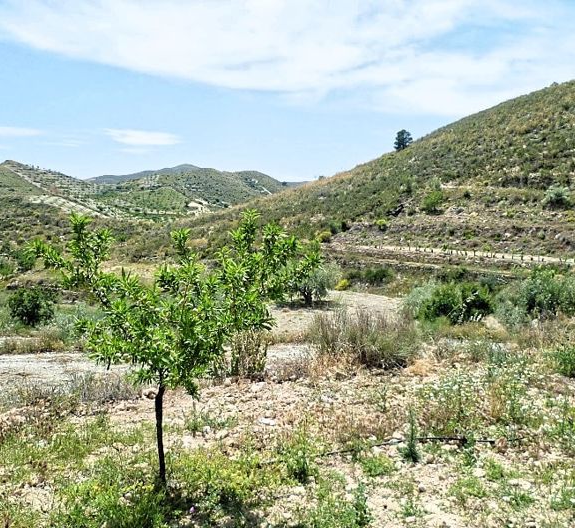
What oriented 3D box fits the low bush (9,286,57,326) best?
[{"bbox_3d":[-6.737,1.118,15.000,1.251,1.042,1.200,0,3,0],"label":"low bush"}]

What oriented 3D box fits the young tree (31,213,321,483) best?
[{"bbox_3d":[-0.756,0.571,3.850,1.887,1.827,1.650,0,3,0],"label":"young tree"}]

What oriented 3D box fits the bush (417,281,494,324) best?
[{"bbox_3d":[3.979,0.936,13.500,1.782,0.985,1.500,0,3,0],"label":"bush"}]

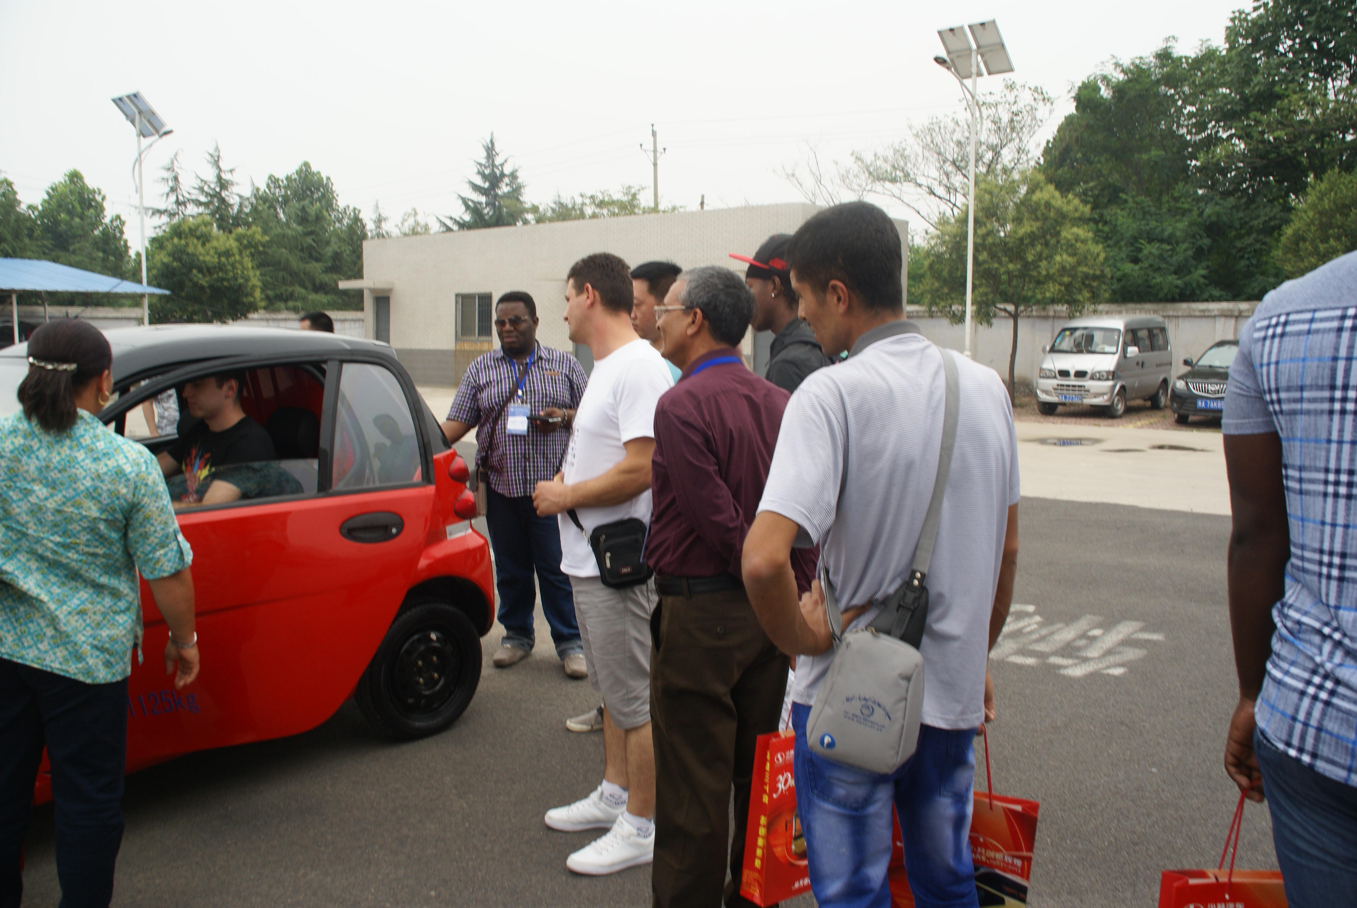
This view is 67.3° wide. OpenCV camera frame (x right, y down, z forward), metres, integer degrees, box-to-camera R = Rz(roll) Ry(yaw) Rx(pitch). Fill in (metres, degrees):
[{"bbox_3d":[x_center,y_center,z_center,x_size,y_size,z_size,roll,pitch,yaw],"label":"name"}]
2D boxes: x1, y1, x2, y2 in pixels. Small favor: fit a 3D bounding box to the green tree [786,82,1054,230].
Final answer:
[{"bbox_3d":[7.008,-6.431,29.600,7.400,9.100,7.000,5,8,38],"label":"green tree"}]

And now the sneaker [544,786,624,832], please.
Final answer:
[{"bbox_3d":[-0.279,1.074,3.093,0.285,0.120,0.105,-1,7,-10],"label":"sneaker"}]

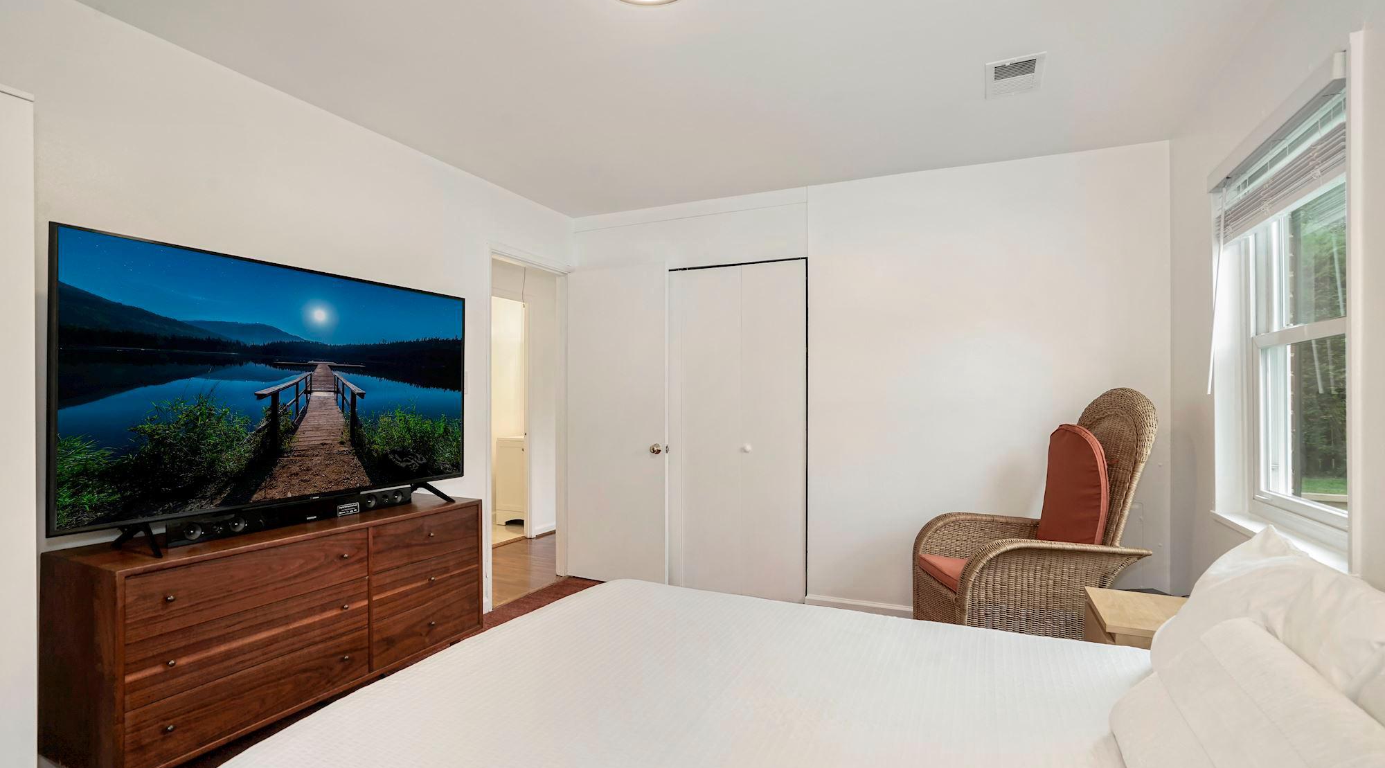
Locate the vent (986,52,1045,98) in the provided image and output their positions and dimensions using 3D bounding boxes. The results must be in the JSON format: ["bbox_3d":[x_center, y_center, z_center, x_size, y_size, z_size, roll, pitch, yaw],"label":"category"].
[{"bbox_3d":[1.209,-1.145,2.312,0.194,0.022,0.297,0,-1,26],"label":"vent"}]

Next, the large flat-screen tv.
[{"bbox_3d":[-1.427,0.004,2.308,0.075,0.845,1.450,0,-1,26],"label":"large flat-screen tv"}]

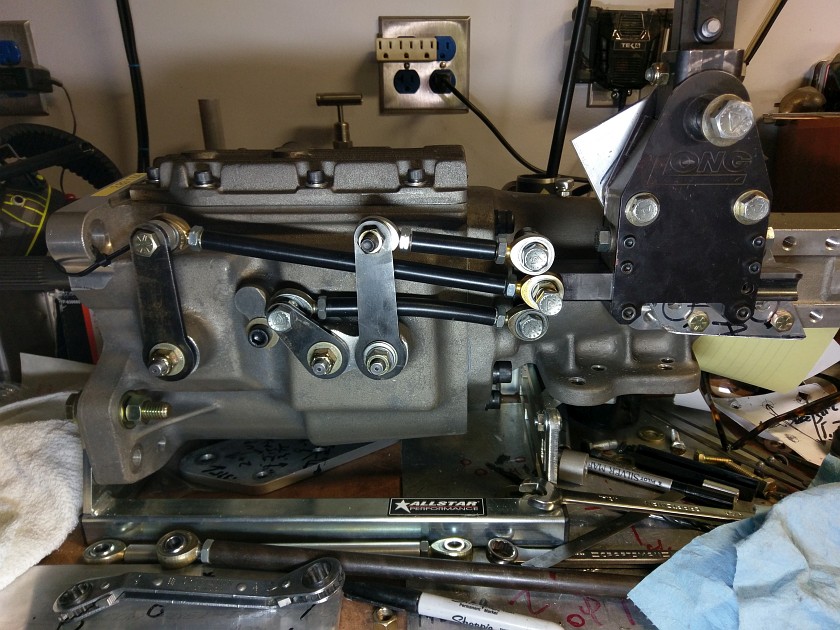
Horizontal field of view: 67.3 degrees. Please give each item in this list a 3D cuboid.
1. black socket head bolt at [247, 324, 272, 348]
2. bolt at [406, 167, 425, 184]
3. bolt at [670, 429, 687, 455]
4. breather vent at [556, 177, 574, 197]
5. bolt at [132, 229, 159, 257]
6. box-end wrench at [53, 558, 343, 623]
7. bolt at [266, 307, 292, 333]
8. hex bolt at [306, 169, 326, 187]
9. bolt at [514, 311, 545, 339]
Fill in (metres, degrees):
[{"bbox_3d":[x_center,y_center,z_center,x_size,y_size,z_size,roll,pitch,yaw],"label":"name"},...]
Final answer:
[{"bbox_3d":[-0.108,0.014,0.422,0.015,0.015,0.012,1,17,3],"label":"black socket head bolt"},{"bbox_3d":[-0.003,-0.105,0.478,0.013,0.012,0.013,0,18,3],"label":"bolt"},{"bbox_3d":[0.245,0.119,0.601,0.013,0.013,0.042,4,15,14],"label":"bolt"},{"bbox_3d":[0.111,-0.097,0.479,0.015,0.015,0.015,0,20,0],"label":"breather vent"},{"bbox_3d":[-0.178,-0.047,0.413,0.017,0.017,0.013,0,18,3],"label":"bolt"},{"bbox_3d":[-0.140,0.174,0.398,0.173,0.026,0.029,-5,17,2],"label":"box-end wrench"},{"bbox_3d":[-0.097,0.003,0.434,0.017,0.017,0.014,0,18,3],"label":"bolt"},{"bbox_3d":[-0.072,-0.096,0.442,0.013,0.011,0.013,0,17,0],"label":"hex bolt"},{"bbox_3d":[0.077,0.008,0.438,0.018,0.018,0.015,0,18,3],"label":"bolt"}]

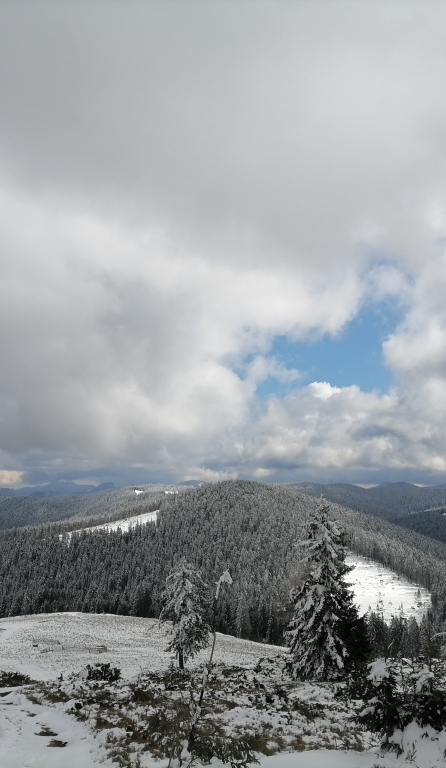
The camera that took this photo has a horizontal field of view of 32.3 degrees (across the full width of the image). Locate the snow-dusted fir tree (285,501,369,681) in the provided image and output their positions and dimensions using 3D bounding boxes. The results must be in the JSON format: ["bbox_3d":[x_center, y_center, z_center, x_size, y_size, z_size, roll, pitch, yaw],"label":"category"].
[{"bbox_3d":[3.293,6.478,24.354,2.628,5.644,2.628,0,-8,0],"label":"snow-dusted fir tree"}]

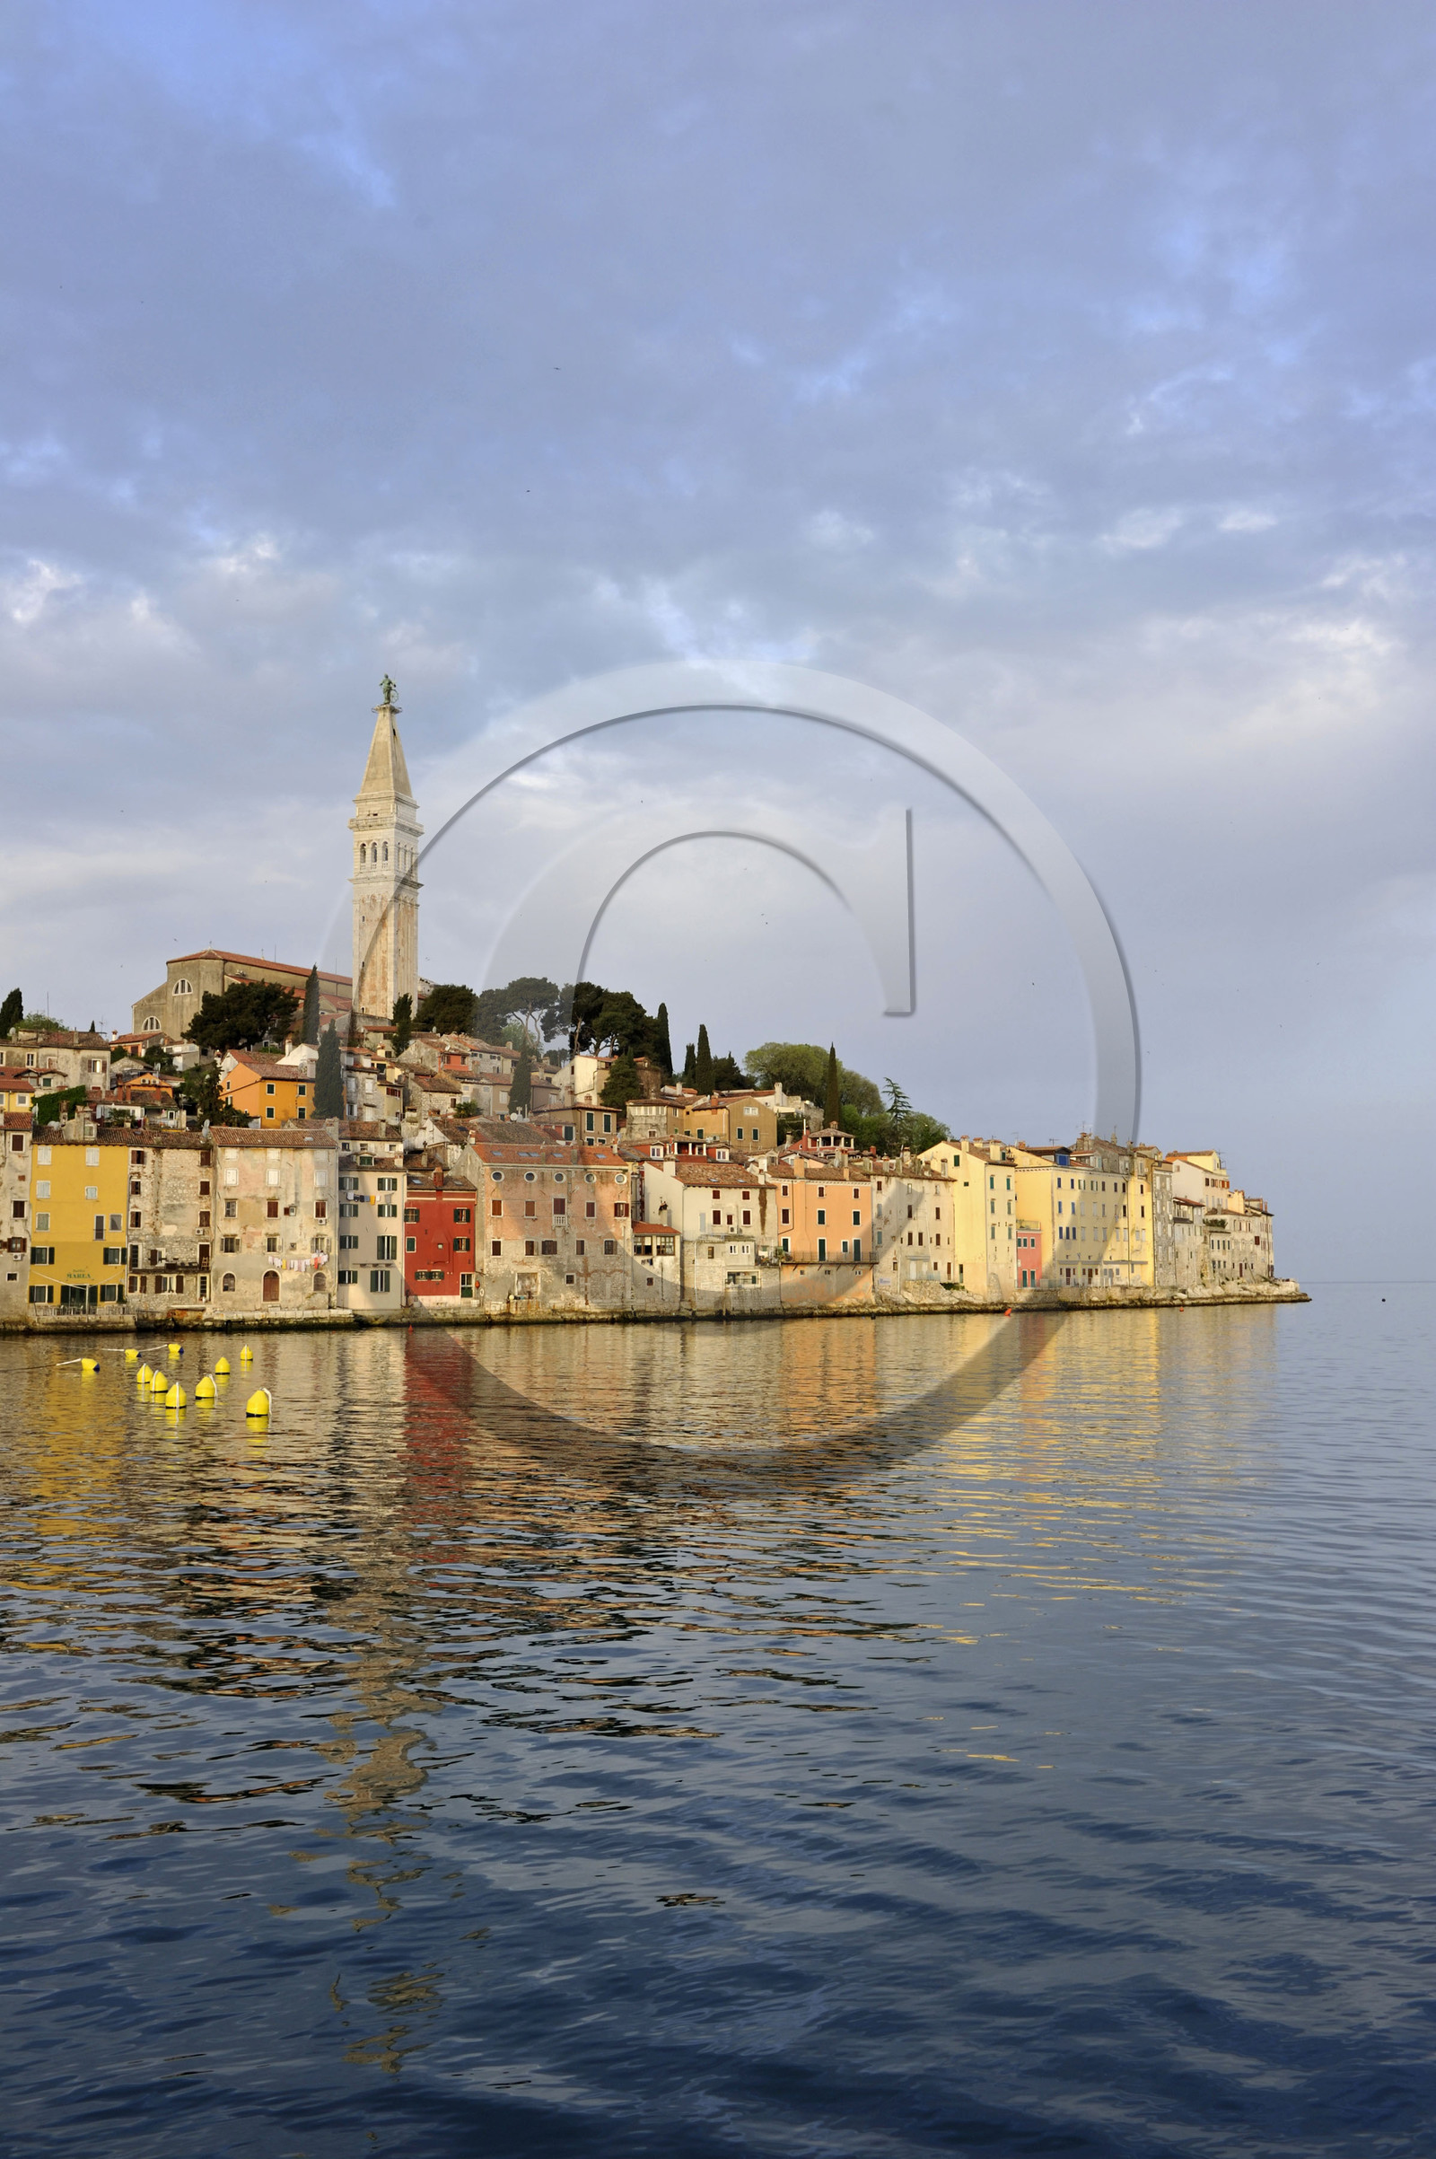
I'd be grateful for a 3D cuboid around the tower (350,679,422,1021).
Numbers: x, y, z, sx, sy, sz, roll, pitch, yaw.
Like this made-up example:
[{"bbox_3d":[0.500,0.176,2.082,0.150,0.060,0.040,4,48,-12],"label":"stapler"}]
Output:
[{"bbox_3d":[-54.200,-37.162,313.941,8.600,58.540,8.600,-3,-7,22],"label":"tower"}]

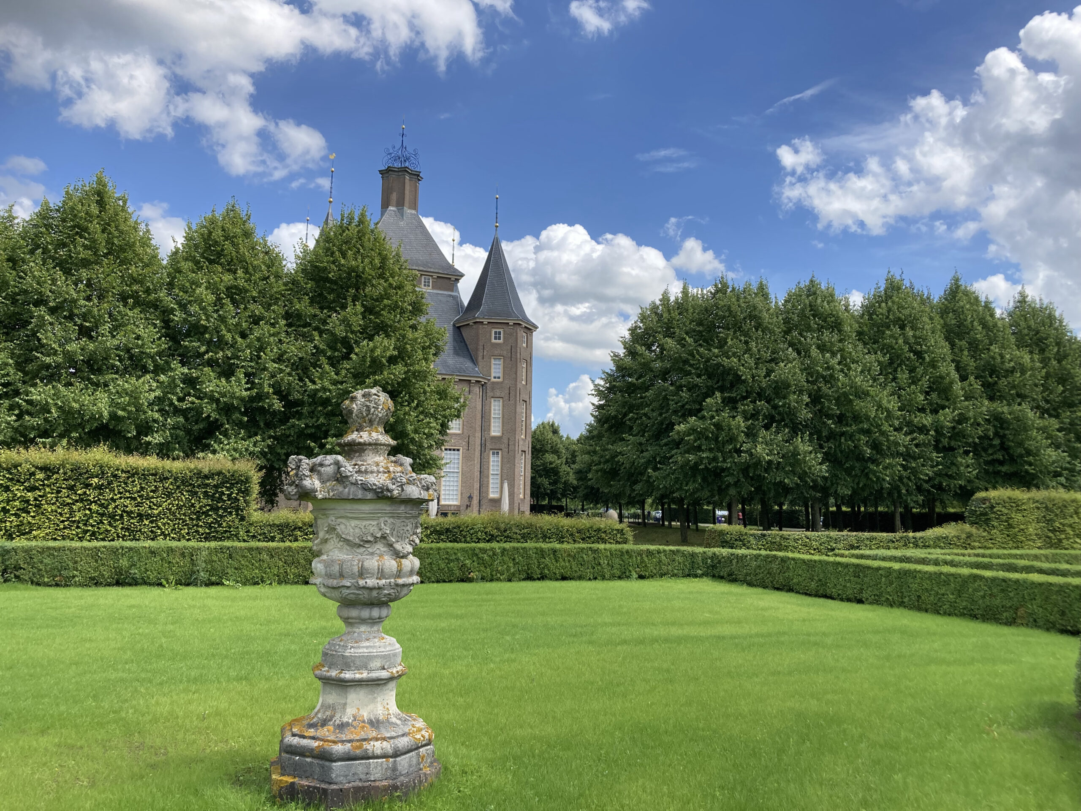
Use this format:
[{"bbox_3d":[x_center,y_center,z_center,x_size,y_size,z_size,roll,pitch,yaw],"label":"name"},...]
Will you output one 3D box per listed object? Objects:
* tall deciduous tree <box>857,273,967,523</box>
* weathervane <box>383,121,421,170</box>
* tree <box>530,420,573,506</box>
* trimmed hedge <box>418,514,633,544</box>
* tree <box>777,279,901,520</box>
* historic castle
[{"bbox_3d":[19.986,0.111,47.667,6.200,14.909,6.200,4,-7,-22],"label":"tall deciduous tree"},{"bbox_3d":[-11.604,-21.662,73.034,2.800,4.053,2.800,4,-7,-22],"label":"weathervane"},{"bbox_3d":[1.415,9.161,121.785,6.800,14.280,6.600,1,-7,0],"label":"tree"},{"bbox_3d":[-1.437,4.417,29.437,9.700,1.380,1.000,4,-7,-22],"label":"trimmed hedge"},{"bbox_3d":[15.146,0.230,45.529,6.300,14.026,6.200,4,-7,-22],"label":"tree"},{"bbox_3d":[-11.812,-5.582,71.083,18.460,30.974,17.451,4,-7,-22],"label":"historic castle"}]

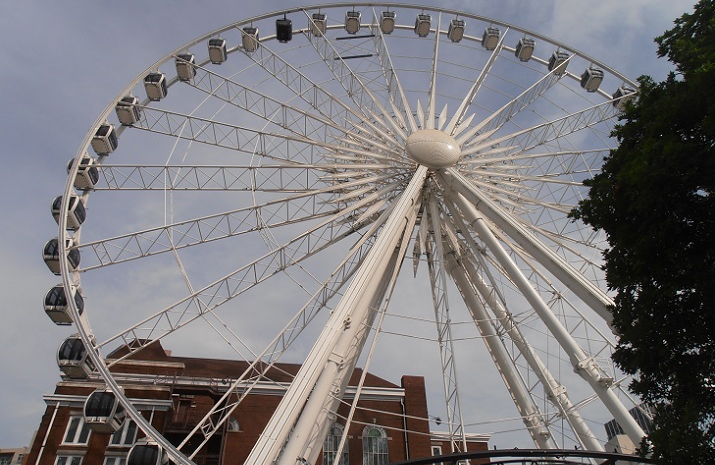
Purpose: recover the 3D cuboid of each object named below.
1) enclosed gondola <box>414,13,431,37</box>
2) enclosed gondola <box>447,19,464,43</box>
[{"bbox_3d":[7.927,-25.016,59.773,1.700,2.080,1.880,2,-39,-5],"label":"enclosed gondola"},{"bbox_3d":[11.932,-24.326,59.667,1.700,2.080,1.880,2,-39,-5],"label":"enclosed gondola"}]

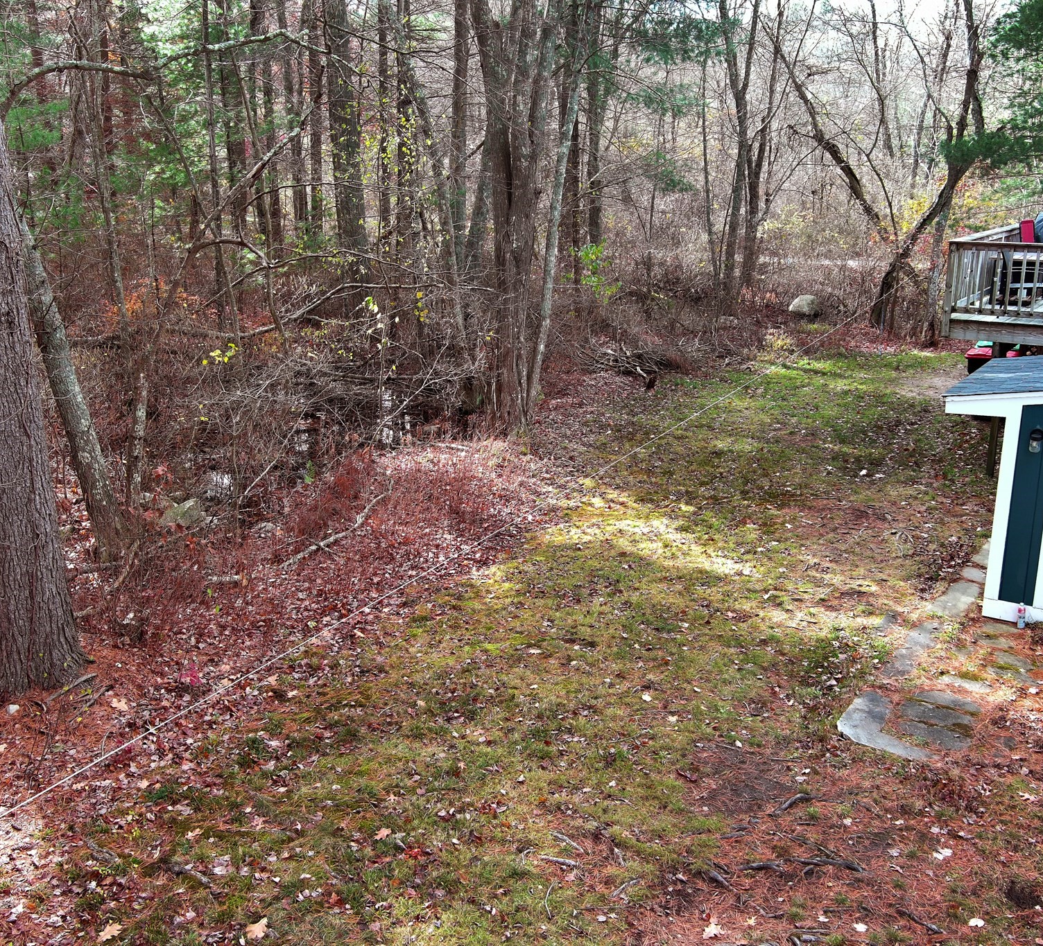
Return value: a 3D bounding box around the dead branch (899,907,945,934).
[{"bbox_3d":[2.266,2.555,6.505,0.080,0.045,0.294,-14,21,-42],"label":"dead branch"}]

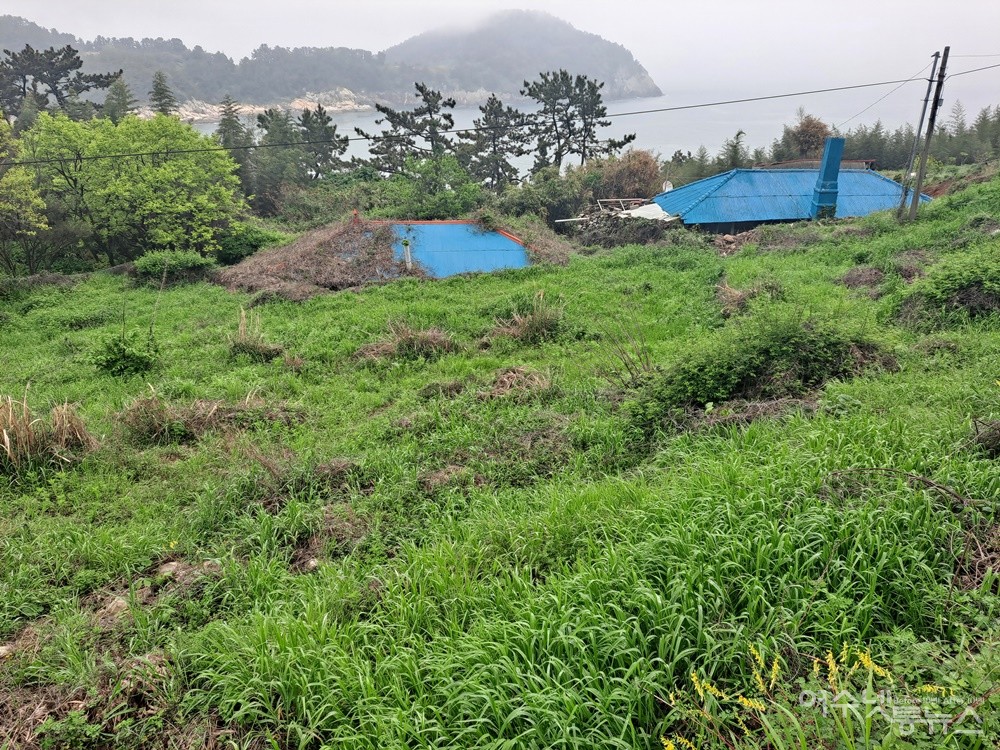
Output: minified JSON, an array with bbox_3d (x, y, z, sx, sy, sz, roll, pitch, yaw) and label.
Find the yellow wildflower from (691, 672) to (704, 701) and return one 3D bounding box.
[{"bbox_3d":[0.627,0.985,2.200,0.044,0.085,0.042,8,24,19],"label":"yellow wildflower"}]

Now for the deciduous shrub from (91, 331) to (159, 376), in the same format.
[{"bbox_3d":[-5.416,-0.310,10.000,0.970,0.620,0.850,0,23,0],"label":"deciduous shrub"}]

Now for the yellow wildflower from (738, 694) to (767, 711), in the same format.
[{"bbox_3d":[0.772,1.001,2.120,0.085,0.040,0.040,0,23,0],"label":"yellow wildflower"}]

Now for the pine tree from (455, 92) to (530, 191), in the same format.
[{"bbox_3d":[-0.389,-11.653,36.156,3.800,6.000,3.800,0,23,-1],"label":"pine tree"}]

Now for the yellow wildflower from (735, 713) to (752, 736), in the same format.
[{"bbox_3d":[0.727,1.044,2.070,0.052,0.065,0.042,11,25,24],"label":"yellow wildflower"}]

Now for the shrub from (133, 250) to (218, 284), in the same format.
[{"bbox_3d":[-11.233,-3.721,24.000,2.900,1.000,1.900,-11,25,-23],"label":"shrub"}]

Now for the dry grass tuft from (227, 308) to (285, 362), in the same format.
[{"bbox_3d":[-3.688,-0.598,10.500,0.780,0.740,0.680,0,23,0],"label":"dry grass tuft"}]

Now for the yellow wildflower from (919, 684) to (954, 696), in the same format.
[{"bbox_3d":[1.382,1.001,2.200,0.105,0.040,0.040,0,23,0],"label":"yellow wildflower"}]

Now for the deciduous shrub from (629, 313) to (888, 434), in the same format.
[{"bbox_3d":[2.796,-0.016,7.500,2.750,0.950,1.700,0,23,0],"label":"deciduous shrub"}]

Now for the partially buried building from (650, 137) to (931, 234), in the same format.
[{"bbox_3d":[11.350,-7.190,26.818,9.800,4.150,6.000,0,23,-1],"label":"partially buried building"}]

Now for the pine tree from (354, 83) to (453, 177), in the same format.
[{"bbox_3d":[-4.855,-12.287,36.195,5.200,6.000,4.800,-3,23,-7],"label":"pine tree"}]

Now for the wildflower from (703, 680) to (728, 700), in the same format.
[{"bbox_3d":[0.674,0.988,2.170,0.080,0.050,0.045,0,23,0],"label":"wildflower"}]

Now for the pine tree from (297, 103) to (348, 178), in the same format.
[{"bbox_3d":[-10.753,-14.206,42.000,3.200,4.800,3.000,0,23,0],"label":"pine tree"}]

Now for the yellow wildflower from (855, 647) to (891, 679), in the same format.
[{"bbox_3d":[1.209,0.933,2.250,0.105,0.080,0.060,15,27,32],"label":"yellow wildflower"}]

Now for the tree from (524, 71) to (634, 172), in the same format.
[{"bbox_3d":[4.414,-14.626,40.000,6.300,6.000,5.000,0,23,0],"label":"tree"}]

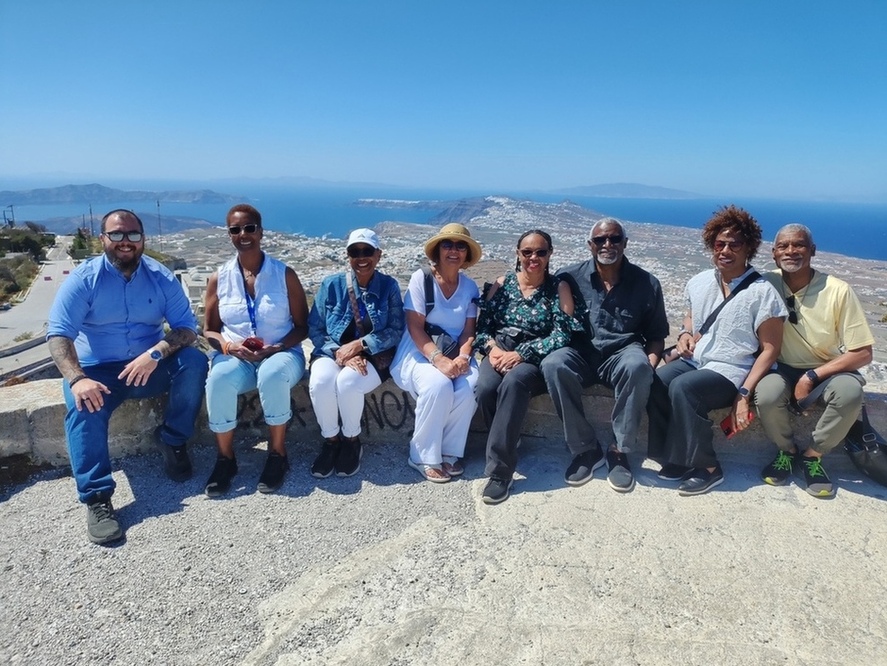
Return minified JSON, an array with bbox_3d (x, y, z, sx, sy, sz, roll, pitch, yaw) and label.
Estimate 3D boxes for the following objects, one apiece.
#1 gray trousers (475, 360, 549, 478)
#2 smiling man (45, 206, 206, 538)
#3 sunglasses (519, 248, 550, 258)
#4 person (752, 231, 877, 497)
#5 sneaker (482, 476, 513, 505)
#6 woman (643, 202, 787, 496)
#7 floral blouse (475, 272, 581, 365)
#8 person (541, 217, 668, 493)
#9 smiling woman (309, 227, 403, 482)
[{"bbox_3d":[0.341,0.314,2.909,0.376,0.487,0.721,5,14,14],"label":"gray trousers"},{"bbox_3d":[-1.302,0.070,2.581,0.650,1.096,0.995,-1,14,-12],"label":"smiling man"},{"bbox_3d":[0.418,-0.365,2.946,0.142,0.046,0.142,4,13,8],"label":"sunglasses"},{"bbox_3d":[1.668,0.082,2.891,0.548,1.106,0.812,7,14,19],"label":"person"},{"bbox_3d":[0.246,0.604,2.686,0.102,0.102,0.274,6,14,18],"label":"sneaker"},{"bbox_3d":[1.253,0.037,2.875,0.507,1.177,0.812,8,15,24],"label":"woman"},{"bbox_3d":[0.392,-0.038,2.971,0.477,0.457,0.406,4,13,10],"label":"floral blouse"},{"bbox_3d":[0.735,0.041,2.946,0.589,1.106,0.771,4,14,11],"label":"person"},{"bbox_3d":[-0.398,0.053,2.925,0.457,1.025,0.650,1,13,-2],"label":"smiling woman"}]

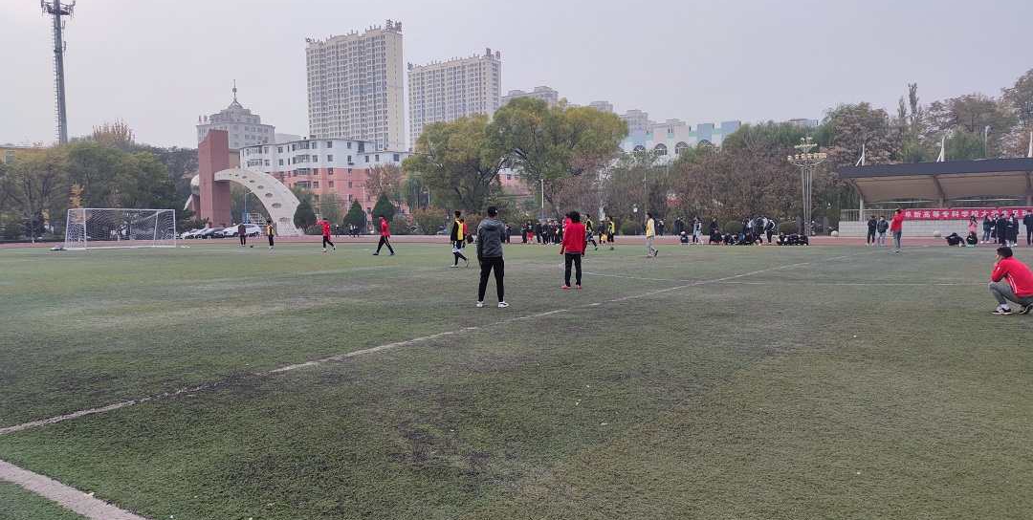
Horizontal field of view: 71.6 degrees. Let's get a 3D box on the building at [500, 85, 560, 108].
[{"bbox_3d":[7.779,-67.678,466.000,36.000,89.300,16.500,1,3,31],"label":"building"}]

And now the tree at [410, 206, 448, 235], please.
[{"bbox_3d":[-8.994,-3.999,73.884,3.900,3.046,3.600,-1,3,0],"label":"tree"}]

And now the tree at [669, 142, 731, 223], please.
[{"bbox_3d":[15.628,-5.940,60.776,5.500,7.626,5.300,-1,3,0],"label":"tree"}]

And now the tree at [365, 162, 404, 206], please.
[{"bbox_3d":[-17.810,-8.477,97.663,5.200,9.596,5.000,-1,3,0],"label":"tree"}]

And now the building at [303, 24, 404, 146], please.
[{"bbox_3d":[-84.952,-67.786,379.096,60.000,98.566,13.500,1,4,34],"label":"building"}]

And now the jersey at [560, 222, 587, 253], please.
[{"bbox_3d":[1.297,-0.480,15.999,0.570,0.705,0.320,-1,3,-5],"label":"jersey"}]

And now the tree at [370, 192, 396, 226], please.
[{"bbox_3d":[-18.510,-6.412,99.000,3.570,5.950,3.570,-1,3,0],"label":"tree"}]

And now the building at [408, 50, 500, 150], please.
[{"bbox_3d":[-37.918,-72.256,440.984,60.000,99.097,13.500,1,4,34],"label":"building"}]

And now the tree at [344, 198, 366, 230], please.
[{"bbox_3d":[-22.245,-6.016,99.000,3.110,5.160,3.110,-1,3,0],"label":"tree"}]

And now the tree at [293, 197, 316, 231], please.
[{"bbox_3d":[-29.219,-6.148,99.000,3.170,5.290,3.170,-1,3,0],"label":"tree"}]

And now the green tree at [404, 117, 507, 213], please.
[{"bbox_3d":[-8.355,-11.594,97.000,14.250,16.320,14.250,-1,3,0],"label":"green tree"}]

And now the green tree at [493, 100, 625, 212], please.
[{"bbox_3d":[4.637,-9.999,76.564,13.500,14.303,13.000,-1,3,0],"label":"green tree"}]

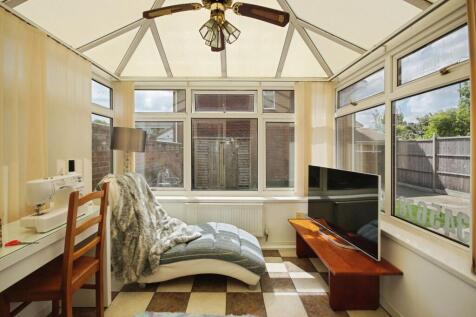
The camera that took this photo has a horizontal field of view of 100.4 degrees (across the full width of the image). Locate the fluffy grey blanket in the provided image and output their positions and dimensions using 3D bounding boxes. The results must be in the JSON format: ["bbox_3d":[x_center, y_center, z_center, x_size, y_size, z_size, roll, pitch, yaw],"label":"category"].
[{"bbox_3d":[-0.815,0.602,1.975,0.790,0.920,0.570,0,2,-2],"label":"fluffy grey blanket"}]

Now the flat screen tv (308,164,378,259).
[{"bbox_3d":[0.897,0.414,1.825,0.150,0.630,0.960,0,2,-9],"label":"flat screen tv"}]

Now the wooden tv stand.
[{"bbox_3d":[0.868,0.943,1.872,0.468,0.362,1.080,0,2,-2],"label":"wooden tv stand"}]

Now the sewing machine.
[{"bbox_3d":[-1.070,0.232,1.181,0.180,0.275,0.390,0,2,-2],"label":"sewing machine"}]

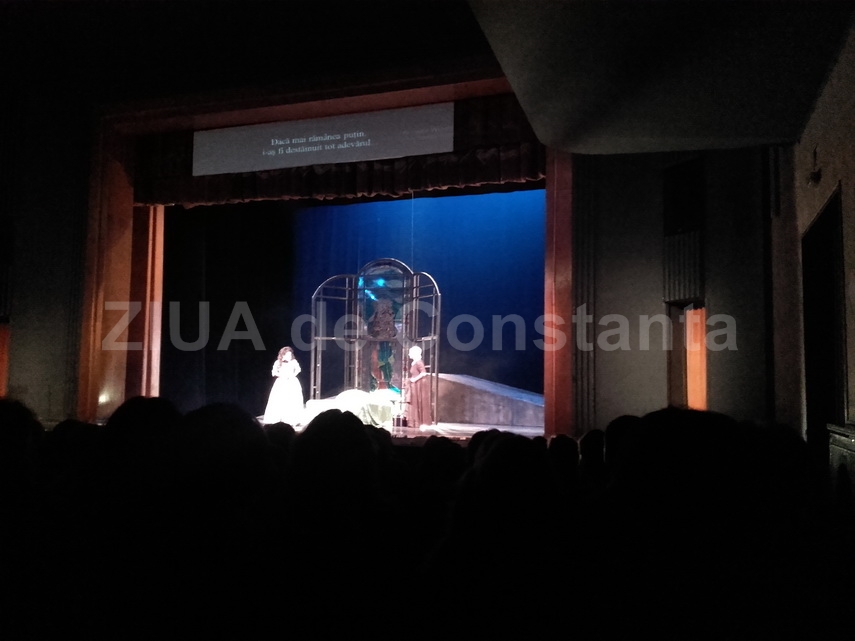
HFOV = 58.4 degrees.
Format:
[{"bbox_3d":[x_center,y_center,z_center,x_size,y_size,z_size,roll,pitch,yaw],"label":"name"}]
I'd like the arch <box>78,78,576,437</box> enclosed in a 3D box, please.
[{"bbox_3d":[-2.460,-1.288,16.012,11.150,6.969,0.950,0,-4,21],"label":"arch"}]

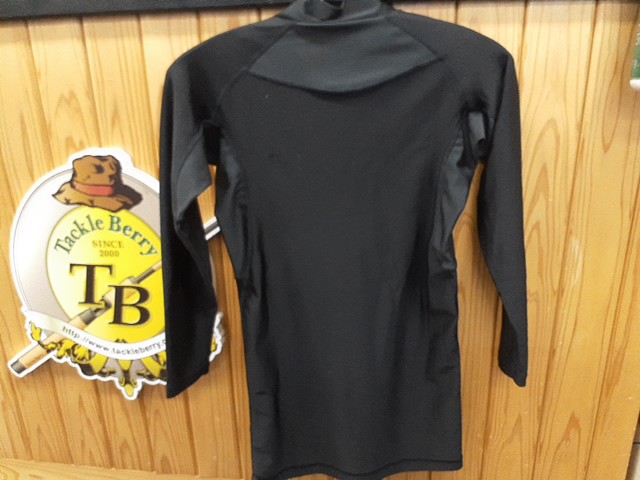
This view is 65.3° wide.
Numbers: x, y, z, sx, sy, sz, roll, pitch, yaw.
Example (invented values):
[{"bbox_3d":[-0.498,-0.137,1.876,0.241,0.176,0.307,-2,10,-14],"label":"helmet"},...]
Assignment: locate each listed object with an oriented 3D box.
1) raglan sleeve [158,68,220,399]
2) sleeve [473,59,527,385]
[{"bbox_3d":[-0.190,-0.003,0.755,0.080,0.515,0.090,6,19,9],"label":"raglan sleeve"},{"bbox_3d":[0.265,-0.018,0.730,0.070,0.495,0.090,-3,17,9],"label":"sleeve"}]

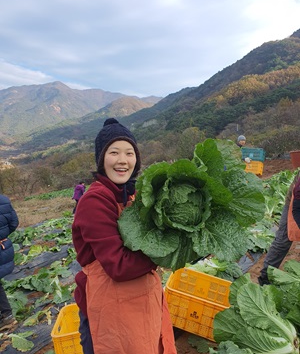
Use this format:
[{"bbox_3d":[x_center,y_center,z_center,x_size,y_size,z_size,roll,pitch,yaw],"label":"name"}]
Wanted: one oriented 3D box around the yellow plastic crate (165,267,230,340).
[{"bbox_3d":[0.391,1.005,2.390,0.520,0.315,0.365,12,13,16],"label":"yellow plastic crate"}]

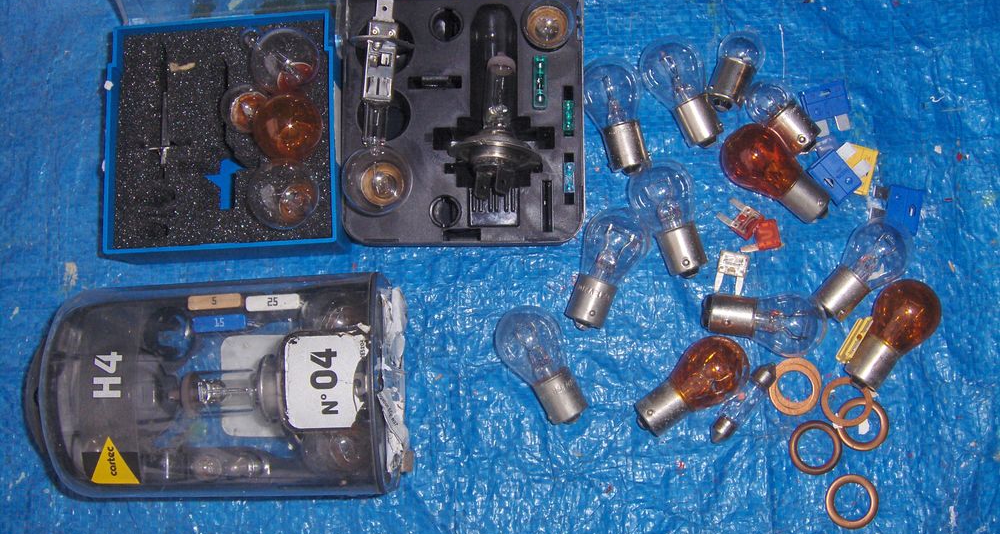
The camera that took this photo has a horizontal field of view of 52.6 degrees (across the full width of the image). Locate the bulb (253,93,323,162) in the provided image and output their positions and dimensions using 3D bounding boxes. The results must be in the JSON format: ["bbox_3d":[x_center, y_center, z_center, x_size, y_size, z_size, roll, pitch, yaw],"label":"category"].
[{"bbox_3d":[-0.081,-0.051,0.402,0.026,0.051,0.026,-2,79,2],"label":"bulb"}]

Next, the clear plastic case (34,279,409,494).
[{"bbox_3d":[-0.104,0.048,0.392,0.128,0.060,0.078,-2,79,2],"label":"clear plastic case"}]

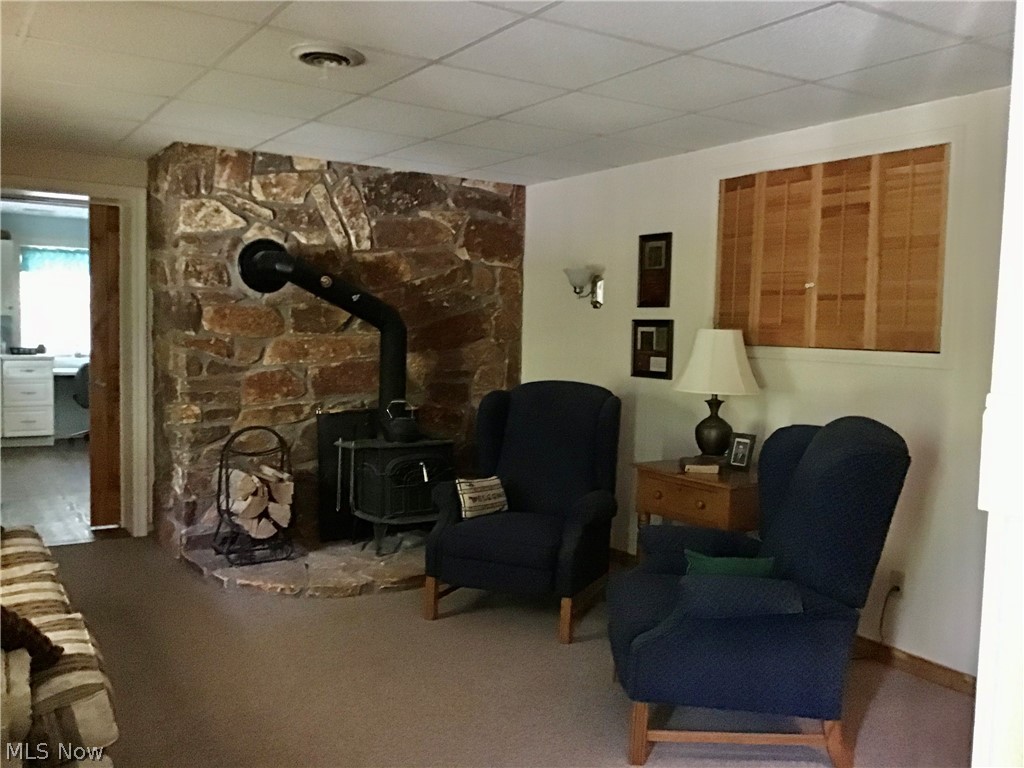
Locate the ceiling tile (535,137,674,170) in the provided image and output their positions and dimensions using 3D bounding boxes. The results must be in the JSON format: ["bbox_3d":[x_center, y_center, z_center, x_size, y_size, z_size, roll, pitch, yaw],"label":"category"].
[{"bbox_3d":[0.515,-1.212,4.773,0.573,0.025,0.595,-1,4,-32],"label":"ceiling tile"}]

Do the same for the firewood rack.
[{"bbox_3d":[-1.371,0.575,4.857,0.340,0.675,0.290,-1,4,-32],"label":"firewood rack"}]

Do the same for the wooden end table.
[{"bbox_3d":[0.944,0.754,4.204,0.504,0.705,0.626,-1,4,-33],"label":"wooden end table"}]

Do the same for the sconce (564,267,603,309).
[{"bbox_3d":[0.411,-0.549,5.272,0.220,0.225,0.160,-1,4,-33],"label":"sconce"}]

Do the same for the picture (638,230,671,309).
[{"bbox_3d":[0.761,-0.607,4.910,0.022,0.388,0.252,-1,4,-33],"label":"picture"}]

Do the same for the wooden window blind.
[{"bbox_3d":[1.345,-0.563,4.028,0.040,0.803,1.205,-1,4,-33],"label":"wooden window blind"}]

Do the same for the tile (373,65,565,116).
[{"bbox_3d":[-0.174,-1.155,3.613,0.600,0.020,0.597,-1,4,-33],"label":"tile"}]

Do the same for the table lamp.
[{"bbox_3d":[0.964,0.038,4.285,0.395,0.600,0.395,2,4,0],"label":"table lamp"}]

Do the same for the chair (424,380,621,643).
[{"bbox_3d":[0.089,0.534,4.349,0.750,1.075,0.790,3,4,22],"label":"chair"}]

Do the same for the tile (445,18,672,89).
[{"bbox_3d":[0.149,-1.117,3.103,0.598,0.025,0.595,-1,4,-32],"label":"tile"}]

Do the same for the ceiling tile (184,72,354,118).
[{"bbox_3d":[-1.017,-1.198,3.797,0.598,0.025,0.595,-1,4,-32],"label":"ceiling tile"}]

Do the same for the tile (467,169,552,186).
[{"bbox_3d":[-0.069,-1.290,5.690,0.573,0.025,0.346,-1,4,-32],"label":"tile"}]

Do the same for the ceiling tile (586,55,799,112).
[{"bbox_3d":[0.661,-1.128,3.455,0.605,0.020,0.605,-1,4,-33],"label":"ceiling tile"}]

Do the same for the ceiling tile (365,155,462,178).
[{"bbox_3d":[-0.570,-1.284,5.364,0.598,0.025,0.334,-1,4,-32],"label":"ceiling tile"}]

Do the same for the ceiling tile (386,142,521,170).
[{"bbox_3d":[-0.314,-1.251,4.963,0.598,0.025,0.595,-1,4,-32],"label":"ceiling tile"}]

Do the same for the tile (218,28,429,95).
[{"bbox_3d":[-0.695,-1.158,3.308,0.605,0.020,0.605,-1,4,-33],"label":"tile"}]

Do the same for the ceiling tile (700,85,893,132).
[{"bbox_3d":[1.165,-1.125,3.754,0.567,0.020,0.597,-1,4,-33],"label":"ceiling tile"}]

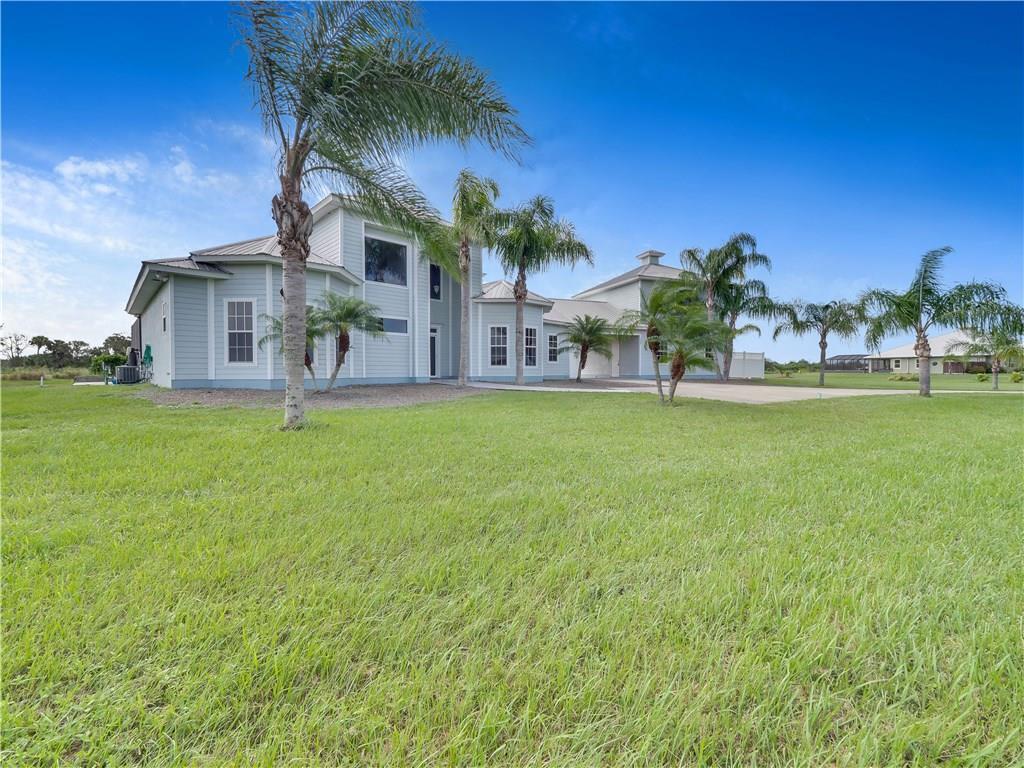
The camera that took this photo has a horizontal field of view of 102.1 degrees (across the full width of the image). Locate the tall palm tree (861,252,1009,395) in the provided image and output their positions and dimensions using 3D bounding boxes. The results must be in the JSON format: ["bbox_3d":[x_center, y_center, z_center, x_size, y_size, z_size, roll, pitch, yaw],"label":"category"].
[{"bbox_3d":[16.307,-2.421,16.300,4.080,5.830,3.960,0,2,0],"label":"tall palm tree"}]

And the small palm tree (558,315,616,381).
[{"bbox_3d":[3.582,-1.715,20.000,2.740,3.280,2.650,0,2,0],"label":"small palm tree"}]

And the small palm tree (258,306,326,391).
[{"bbox_3d":[-5.747,-0.934,10.900,1.630,2.210,1.580,0,2,0],"label":"small palm tree"}]

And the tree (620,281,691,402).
[{"bbox_3d":[3.581,-1.067,10.400,1.710,3.060,1.650,0,2,0],"label":"tree"}]

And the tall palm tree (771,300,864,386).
[{"bbox_3d":[18.291,-2.445,25.000,4.690,5.190,4.550,0,2,0],"label":"tall palm tree"}]

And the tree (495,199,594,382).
[{"bbox_3d":[1.290,-3.884,17.200,4.150,7.810,4.030,0,2,0],"label":"tree"}]

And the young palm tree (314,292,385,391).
[{"bbox_3d":[-4.276,-1.119,10.900,1.810,2.580,1.760,0,2,0],"label":"young palm tree"}]

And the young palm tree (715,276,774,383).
[{"bbox_3d":[14.206,-3.330,25.300,3.390,6.230,3.290,0,2,0],"label":"young palm tree"}]

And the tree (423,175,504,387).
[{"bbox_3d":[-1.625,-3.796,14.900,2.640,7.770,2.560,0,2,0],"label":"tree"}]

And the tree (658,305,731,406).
[{"bbox_3d":[4.528,-0.716,10.400,1.750,2.460,1.700,0,2,0],"label":"tree"}]

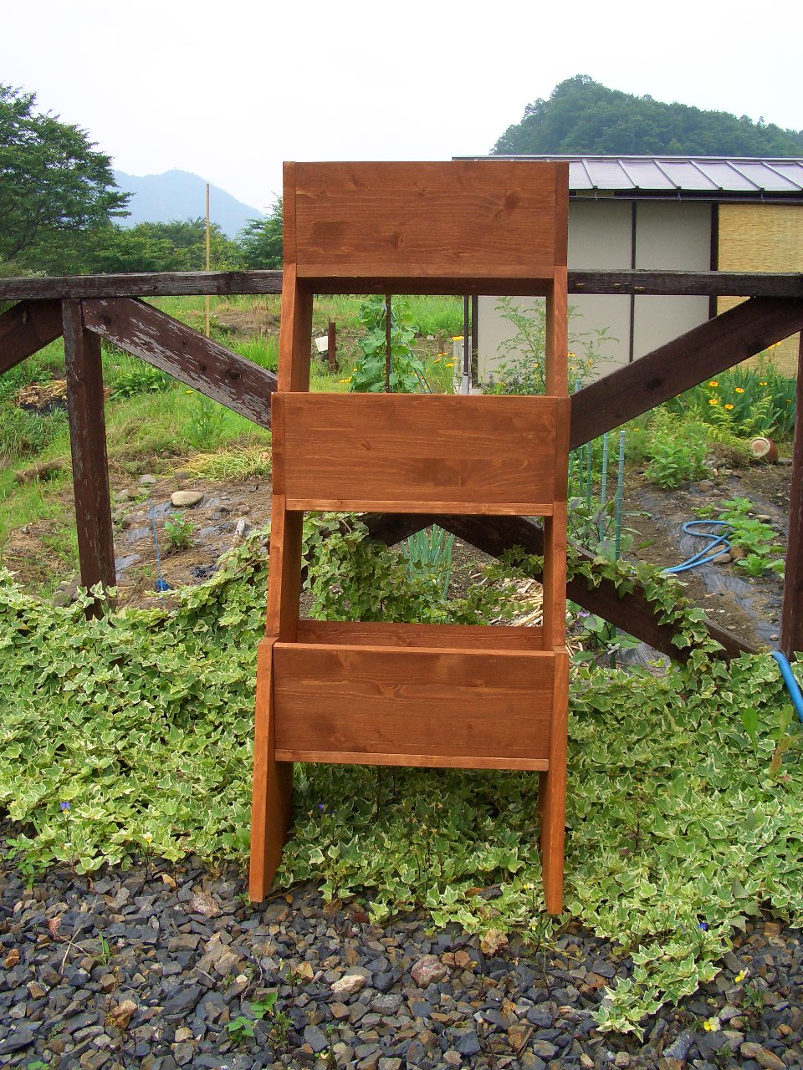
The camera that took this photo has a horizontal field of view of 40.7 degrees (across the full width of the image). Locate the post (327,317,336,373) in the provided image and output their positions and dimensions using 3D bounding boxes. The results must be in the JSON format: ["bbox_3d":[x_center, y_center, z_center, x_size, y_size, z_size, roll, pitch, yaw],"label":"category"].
[{"bbox_3d":[-0.991,-2.669,15.300,0.100,0.710,0.100,-1,11,0],"label":"post"}]

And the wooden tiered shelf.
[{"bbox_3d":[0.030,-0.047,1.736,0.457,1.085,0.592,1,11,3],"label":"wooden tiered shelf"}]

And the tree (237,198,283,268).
[{"bbox_3d":[-4.965,-12.579,45.000,4.000,4.100,4.000,-1,11,0],"label":"tree"}]

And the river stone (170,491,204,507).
[{"bbox_3d":[-1.037,-0.175,5.240,0.153,0.062,0.110,-1,11,0],"label":"river stone"}]

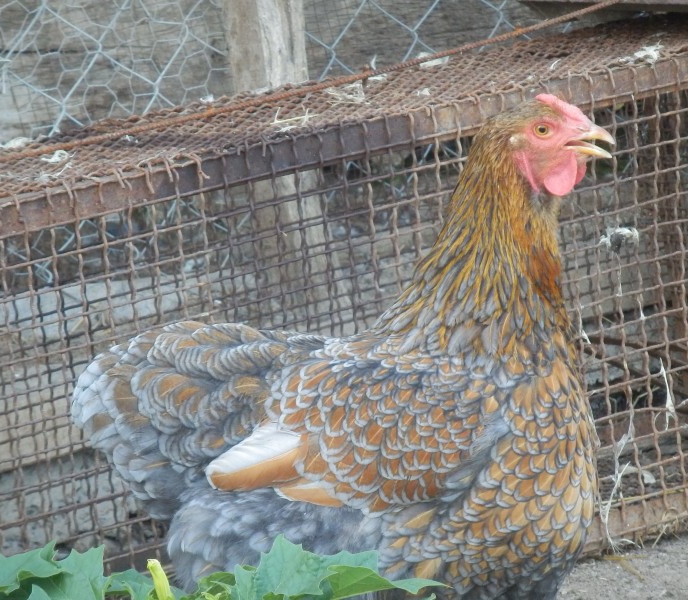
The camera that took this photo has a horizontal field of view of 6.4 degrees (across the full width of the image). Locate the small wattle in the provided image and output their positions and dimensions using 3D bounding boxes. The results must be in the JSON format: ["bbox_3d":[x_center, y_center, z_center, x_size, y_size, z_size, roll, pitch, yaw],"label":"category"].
[{"bbox_3d":[0.154,-0.086,4.300,0.025,0.027,0.022,4,16,19],"label":"small wattle"}]

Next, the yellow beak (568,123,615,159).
[{"bbox_3d":[0.172,-0.111,4.297,0.031,0.024,0.019,4,16,19],"label":"yellow beak"}]

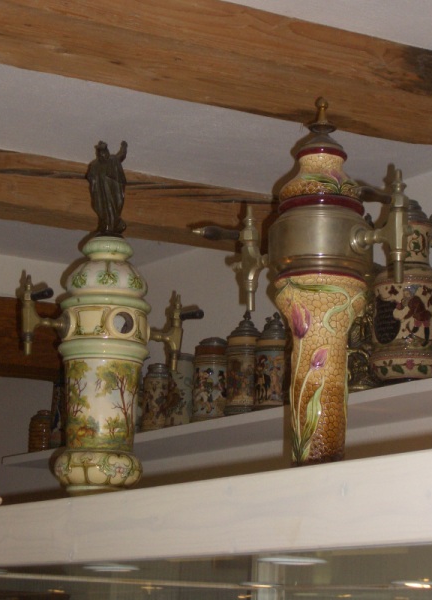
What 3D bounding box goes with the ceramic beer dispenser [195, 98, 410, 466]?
[{"bbox_3d":[0.168,-0.035,2.574,0.177,0.643,0.385,13,-17,-43],"label":"ceramic beer dispenser"}]

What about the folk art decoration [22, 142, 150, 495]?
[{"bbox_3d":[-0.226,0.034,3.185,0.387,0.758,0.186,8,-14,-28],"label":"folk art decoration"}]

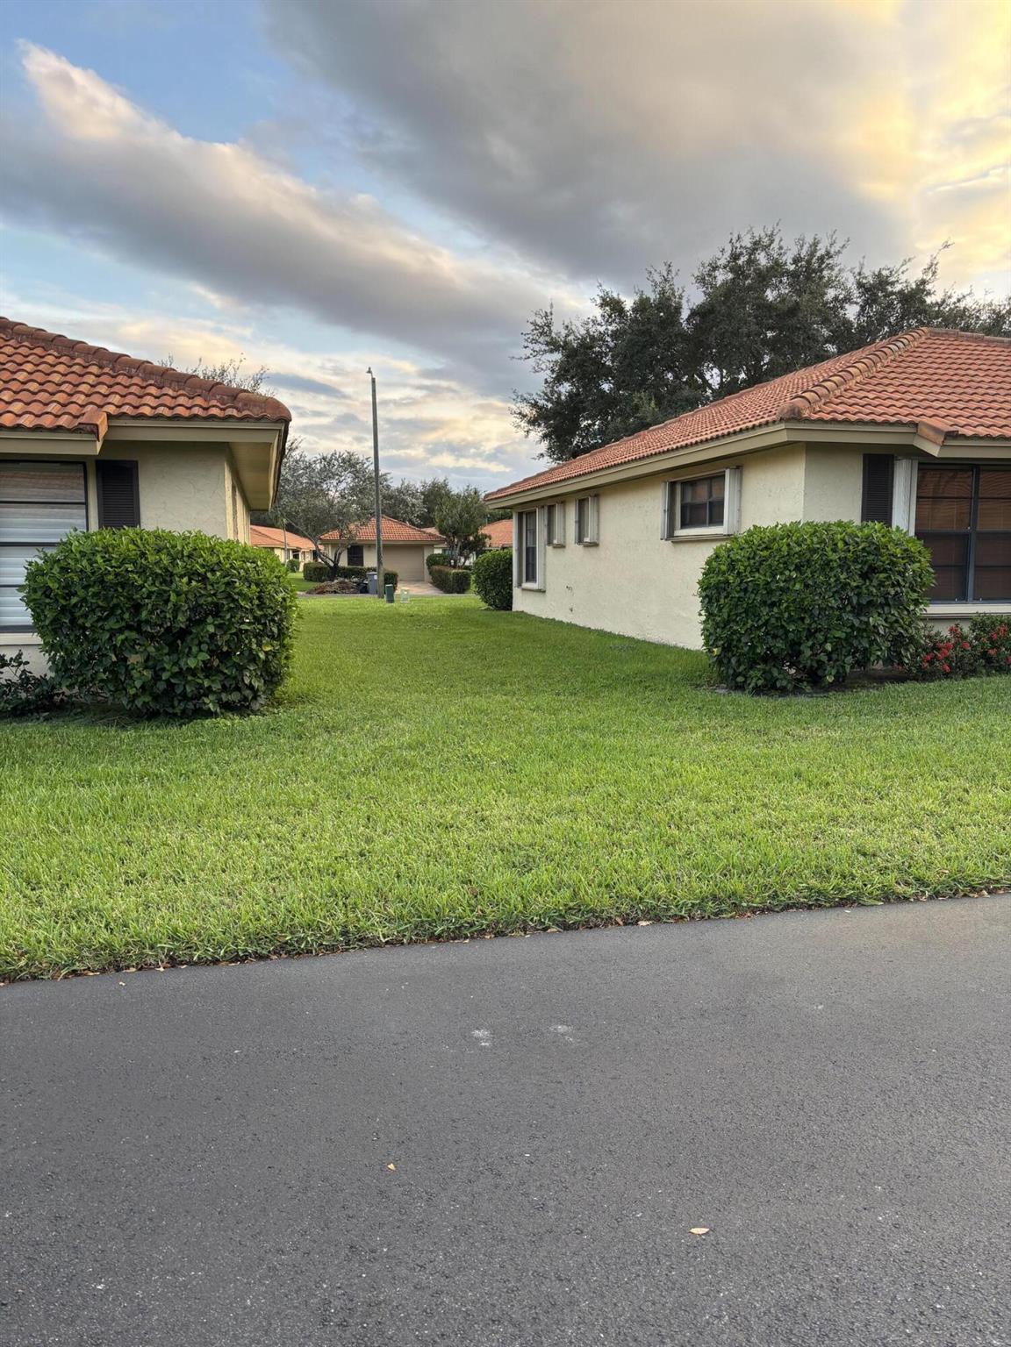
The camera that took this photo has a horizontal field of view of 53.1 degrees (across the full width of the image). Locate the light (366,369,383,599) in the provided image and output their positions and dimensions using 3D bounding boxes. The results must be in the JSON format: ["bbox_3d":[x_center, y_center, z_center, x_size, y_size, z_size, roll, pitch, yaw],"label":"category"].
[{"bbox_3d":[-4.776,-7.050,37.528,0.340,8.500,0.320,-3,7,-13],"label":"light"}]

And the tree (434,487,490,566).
[{"bbox_3d":[-2.300,-7.314,54.000,3.100,5.300,3.100,-1,7,-13],"label":"tree"}]

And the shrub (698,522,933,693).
[{"bbox_3d":[3.180,-0.725,10.400,2.200,1.600,1.350,-1,7,-13],"label":"shrub"}]

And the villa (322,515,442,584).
[{"bbox_3d":[-8.709,-8.440,68.050,7.850,4.250,9.600,-1,7,-13],"label":"villa"}]

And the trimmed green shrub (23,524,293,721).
[{"bbox_3d":[-3.130,-0.514,9.400,2.270,1.600,1.300,-1,7,-13],"label":"trimmed green shrub"}]

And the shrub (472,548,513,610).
[{"bbox_3d":[0.200,-2.401,25.600,2.000,1.560,1.500,-1,7,-13],"label":"shrub"}]

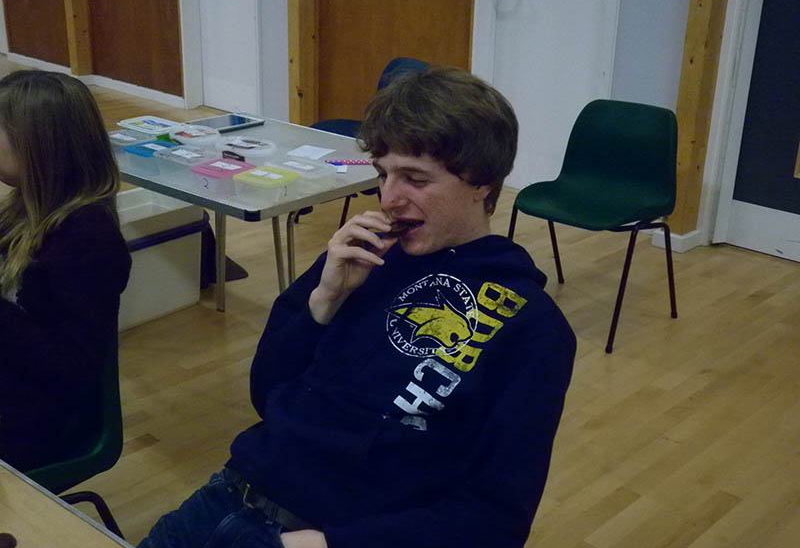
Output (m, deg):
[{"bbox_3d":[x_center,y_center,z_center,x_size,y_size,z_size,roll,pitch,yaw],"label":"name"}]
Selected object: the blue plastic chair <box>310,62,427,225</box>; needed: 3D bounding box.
[{"bbox_3d":[-0.166,-0.556,4.503,0.510,0.770,0.520,-8,23,-24],"label":"blue plastic chair"}]

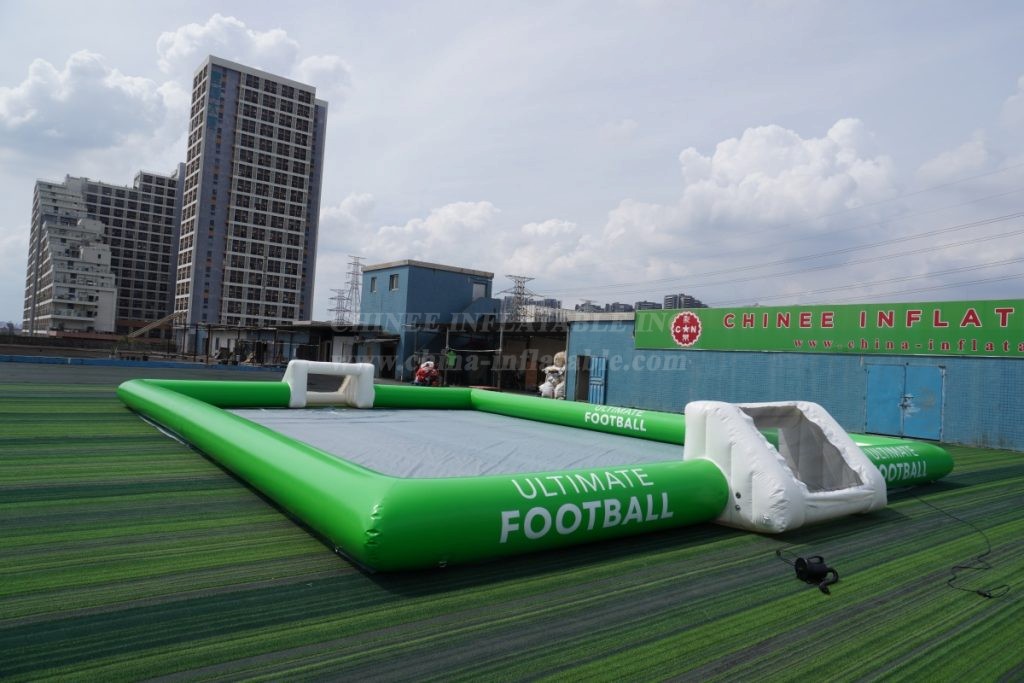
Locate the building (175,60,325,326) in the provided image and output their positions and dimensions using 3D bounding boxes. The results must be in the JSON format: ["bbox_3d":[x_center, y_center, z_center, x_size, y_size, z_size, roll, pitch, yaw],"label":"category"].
[{"bbox_3d":[-57.669,-25.972,152.029,26.000,63.160,14.500,5,-2,-38],"label":"building"}]

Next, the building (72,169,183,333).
[{"bbox_3d":[-166.994,-31.332,298.851,49.560,86.100,23.100,5,-3,-37],"label":"building"}]

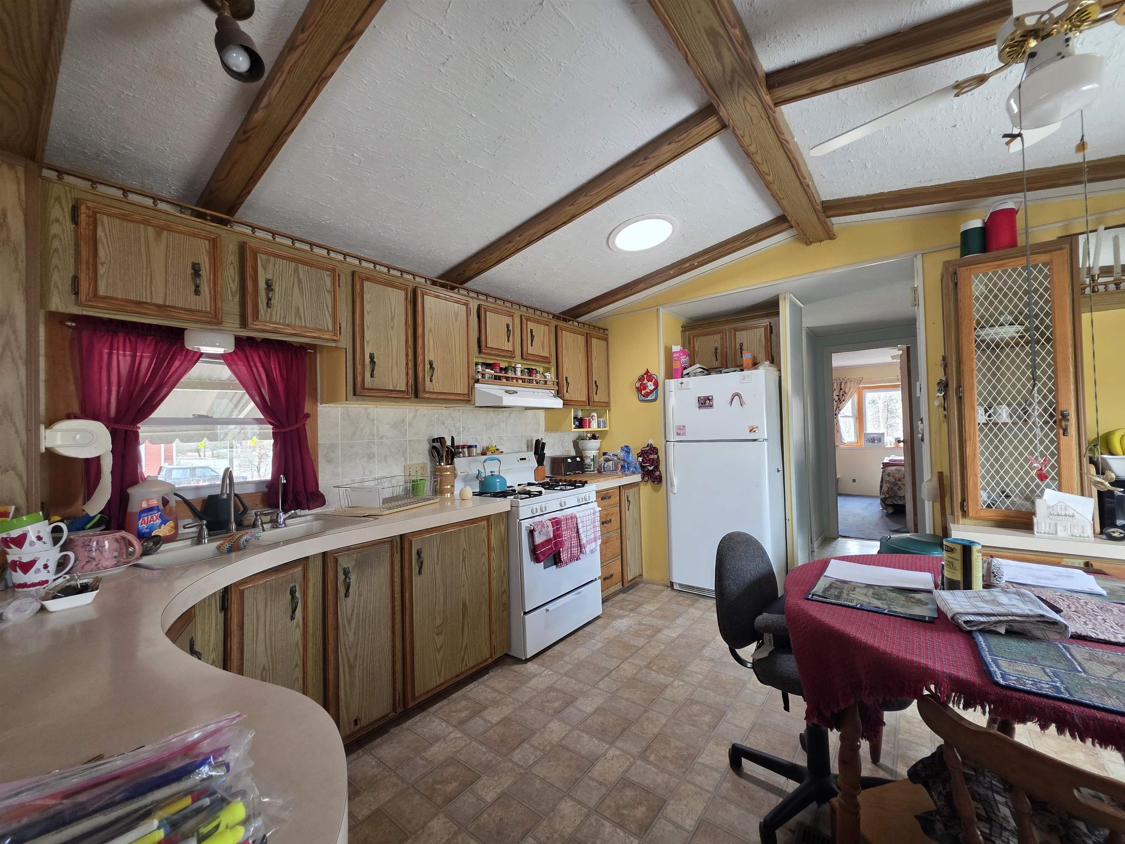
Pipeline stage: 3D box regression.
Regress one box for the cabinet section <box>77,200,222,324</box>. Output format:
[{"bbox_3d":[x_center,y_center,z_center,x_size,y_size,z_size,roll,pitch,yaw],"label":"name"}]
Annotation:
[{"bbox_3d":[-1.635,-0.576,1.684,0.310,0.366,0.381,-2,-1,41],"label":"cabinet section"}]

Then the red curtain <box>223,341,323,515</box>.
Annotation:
[{"bbox_3d":[-1.397,0.021,2.068,0.105,0.835,0.410,-2,-1,41],"label":"red curtain"}]

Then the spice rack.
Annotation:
[{"bbox_3d":[-0.326,-0.316,2.963,0.155,0.165,0.750,-2,-1,41],"label":"spice rack"}]

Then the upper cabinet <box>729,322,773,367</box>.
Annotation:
[{"bbox_3d":[1.610,-0.602,3.508,0.350,0.355,0.290,-2,-1,40],"label":"upper cabinet"}]

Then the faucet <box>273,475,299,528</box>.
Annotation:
[{"bbox_3d":[-1.229,0.345,1.890,0.115,0.230,0.085,-2,-1,41],"label":"faucet"}]

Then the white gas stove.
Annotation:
[{"bbox_3d":[-0.226,0.805,2.910,0.710,1.154,0.753,-2,-1,41],"label":"white gas stove"}]

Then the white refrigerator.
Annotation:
[{"bbox_3d":[1.371,0.504,3.418,0.750,1.690,0.740,-2,-1,40],"label":"white refrigerator"}]

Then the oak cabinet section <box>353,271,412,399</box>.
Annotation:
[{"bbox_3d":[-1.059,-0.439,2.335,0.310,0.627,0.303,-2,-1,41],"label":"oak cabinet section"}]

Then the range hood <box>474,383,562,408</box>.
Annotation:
[{"bbox_3d":[-0.363,-0.162,2.969,0.465,0.150,0.755,-2,-1,40],"label":"range hood"}]

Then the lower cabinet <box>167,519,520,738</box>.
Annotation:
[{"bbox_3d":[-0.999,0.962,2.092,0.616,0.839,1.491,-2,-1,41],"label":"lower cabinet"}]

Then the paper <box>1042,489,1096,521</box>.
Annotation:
[{"bbox_3d":[2.227,0.384,1.864,0.145,0.140,0.020,11,7,40],"label":"paper"}]

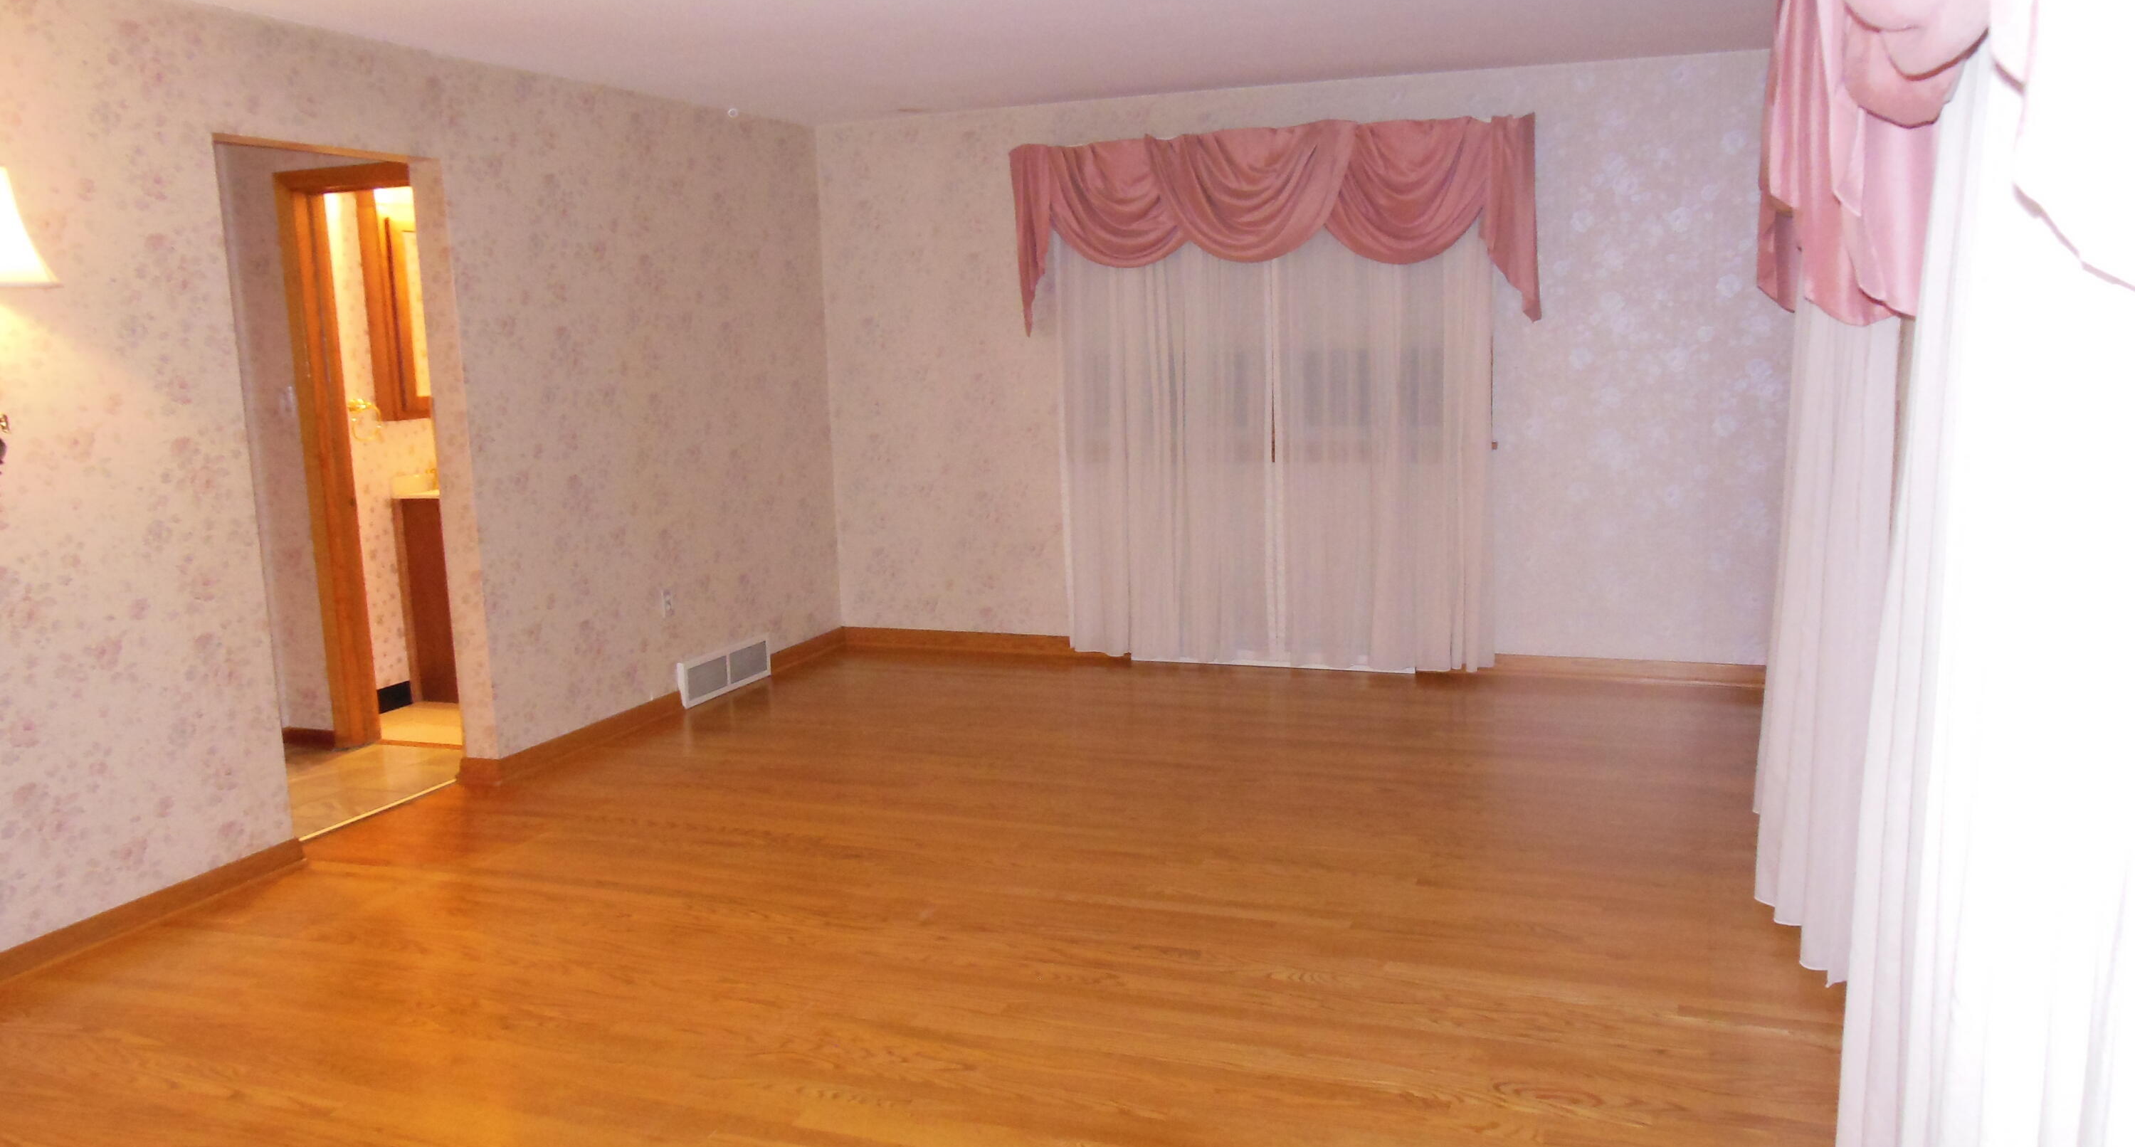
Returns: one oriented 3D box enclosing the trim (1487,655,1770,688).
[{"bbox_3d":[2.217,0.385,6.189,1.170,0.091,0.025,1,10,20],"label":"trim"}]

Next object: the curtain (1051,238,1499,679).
[{"bbox_3d":[0.840,-0.640,6.433,1.850,2.075,0.120,1,10,20],"label":"curtain"}]

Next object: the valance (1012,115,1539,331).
[{"bbox_3d":[0.798,-1.399,6.311,2.170,0.785,0.170,1,10,20],"label":"valance"}]

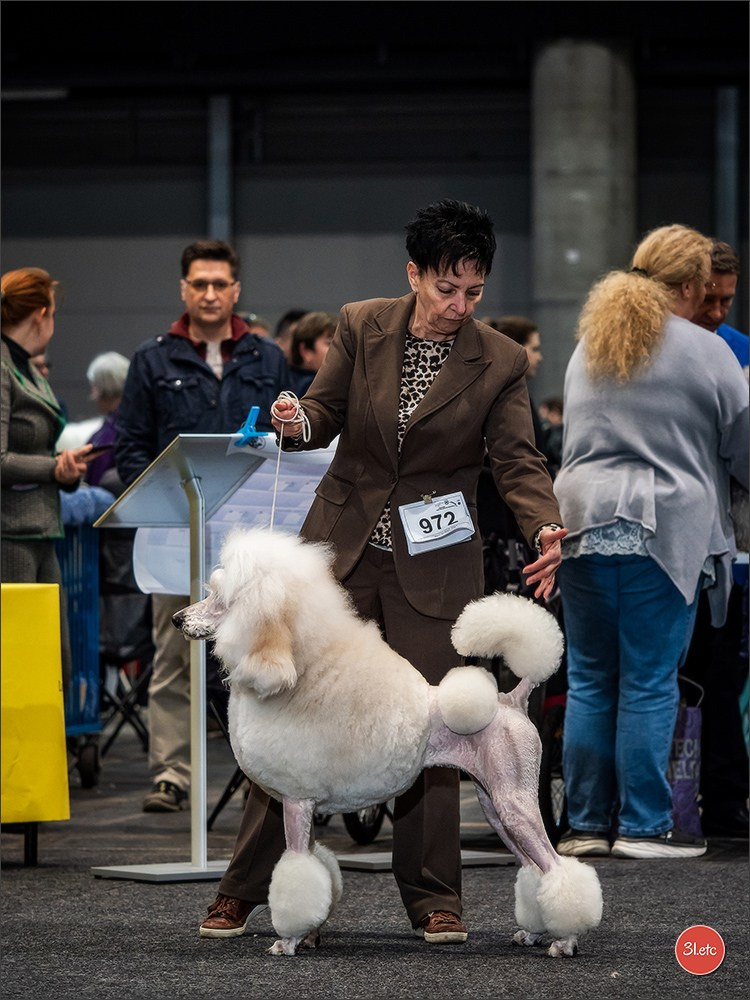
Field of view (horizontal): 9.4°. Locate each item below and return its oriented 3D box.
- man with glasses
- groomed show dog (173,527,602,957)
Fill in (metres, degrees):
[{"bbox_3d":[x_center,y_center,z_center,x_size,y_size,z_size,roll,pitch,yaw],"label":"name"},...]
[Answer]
[{"bbox_3d":[-0.532,0.079,14.150,0.540,1.780,0.360,0,0,-2],"label":"man with glasses"},{"bbox_3d":[0.026,0.497,9.500,0.900,0.880,0.350,0,0,0],"label":"groomed show dog"}]

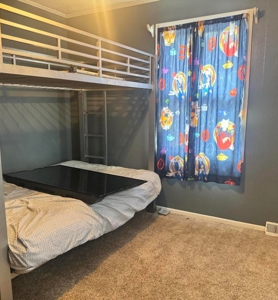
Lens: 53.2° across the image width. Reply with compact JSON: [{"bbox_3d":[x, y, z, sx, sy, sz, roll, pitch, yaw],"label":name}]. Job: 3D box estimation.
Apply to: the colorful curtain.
[{"bbox_3d":[0.607,-0.477,2.927,0.931,1.665,0.080,5,10,28],"label":"colorful curtain"}]

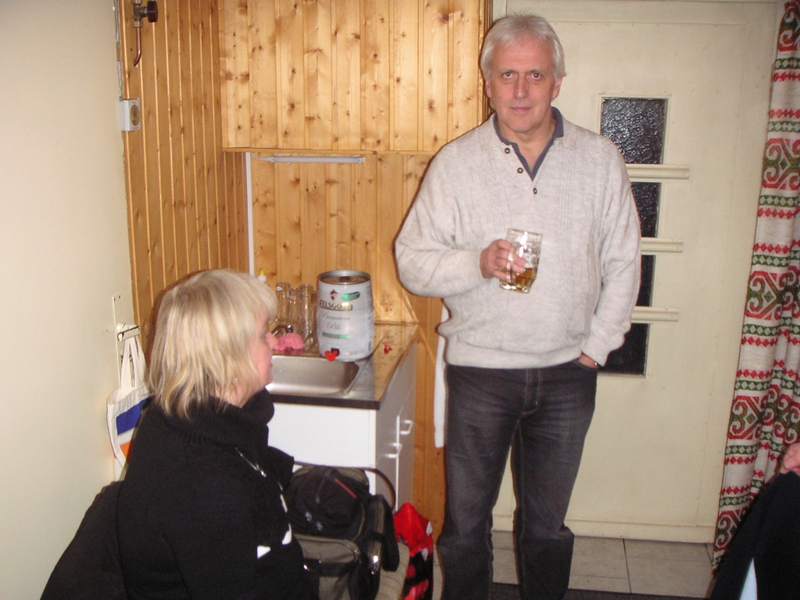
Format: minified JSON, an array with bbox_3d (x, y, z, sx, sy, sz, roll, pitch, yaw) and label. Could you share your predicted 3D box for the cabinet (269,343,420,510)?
[{"bbox_3d":[-0.298,0.590,2.785,0.590,0.840,0.830,2,12,8],"label":"cabinet"}]

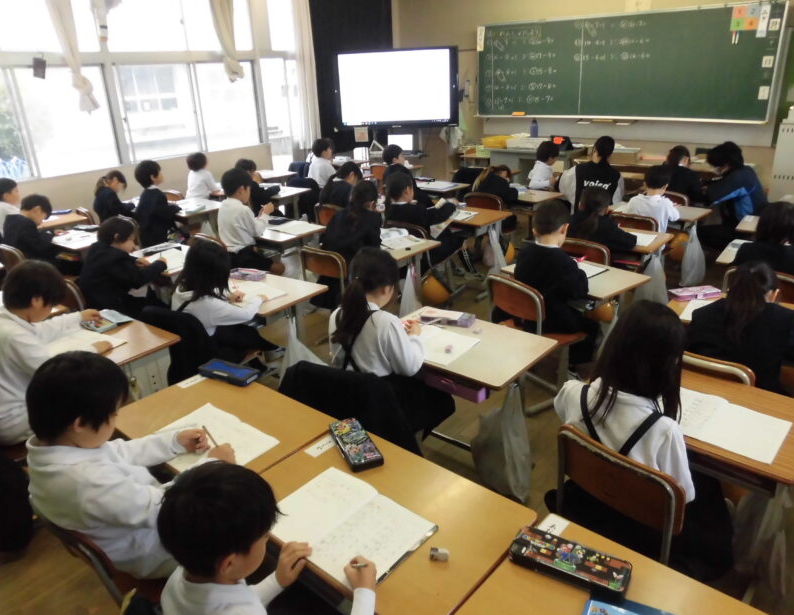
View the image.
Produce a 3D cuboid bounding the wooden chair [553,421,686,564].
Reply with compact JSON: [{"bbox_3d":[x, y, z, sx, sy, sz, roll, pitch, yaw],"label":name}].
[{"bbox_3d":[0.777,0.620,1.850,0.420,0.570,0.370,-21,29,-37],"label":"wooden chair"}]

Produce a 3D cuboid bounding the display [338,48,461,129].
[{"bbox_3d":[-0.013,-2.715,7.025,1.530,0.910,0.090,5,24,17],"label":"display"}]

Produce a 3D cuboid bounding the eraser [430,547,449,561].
[{"bbox_3d":[0.095,0.549,1.262,0.037,0.020,0.016,0,22,4],"label":"eraser"}]

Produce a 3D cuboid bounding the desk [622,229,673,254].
[{"bbox_3d":[1.363,-0.186,3.687,0.642,0.570,0.438,16,28,38],"label":"desk"}]

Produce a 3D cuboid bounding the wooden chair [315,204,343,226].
[{"bbox_3d":[-0.389,-0.573,4.773,0.360,0.620,0.400,14,27,36],"label":"wooden chair"}]

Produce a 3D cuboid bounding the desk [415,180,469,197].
[{"bbox_3d":[0.352,-0.938,5.680,0.642,0.570,0.438,17,29,39],"label":"desk"}]

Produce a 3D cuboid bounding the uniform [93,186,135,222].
[{"bbox_3d":[-2.480,-0.874,5.022,0.350,0.400,0.400,16,28,37],"label":"uniform"}]

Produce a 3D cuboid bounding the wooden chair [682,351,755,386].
[{"bbox_3d":[1.189,0.373,2.241,0.370,0.620,0.420,17,29,38],"label":"wooden chair"}]

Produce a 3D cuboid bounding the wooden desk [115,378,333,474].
[{"bbox_3d":[-0.546,0.614,1.878,0.642,0.570,0.438,15,28,37],"label":"wooden desk"}]

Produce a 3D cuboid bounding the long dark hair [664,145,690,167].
[{"bbox_3d":[2.305,-1.251,4.689,0.190,0.230,0.220,16,29,38],"label":"long dark hair"}]

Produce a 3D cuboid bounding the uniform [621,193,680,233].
[{"bbox_3d":[1.763,-0.631,4.014,0.340,0.460,0.400,-22,29,-40],"label":"uniform"}]

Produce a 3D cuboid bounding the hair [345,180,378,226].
[{"bbox_3d":[-0.194,-0.610,3.280,0.180,0.270,0.200,17,29,39],"label":"hair"}]

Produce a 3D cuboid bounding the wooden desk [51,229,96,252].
[{"bbox_3d":[-2.249,-0.252,4.229,0.642,0.570,0.438,14,27,36],"label":"wooden desk"}]

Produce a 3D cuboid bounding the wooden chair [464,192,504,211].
[{"bbox_3d":[0.803,-0.665,4.827,0.370,0.630,0.420,15,27,35],"label":"wooden chair"}]

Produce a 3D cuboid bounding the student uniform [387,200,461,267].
[{"bbox_3d":[0.211,-0.540,4.067,0.400,0.460,0.580,16,28,37],"label":"student uniform"}]

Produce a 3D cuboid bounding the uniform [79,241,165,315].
[{"bbox_3d":[-1.601,-0.175,3.303,0.380,0.420,0.450,16,29,38],"label":"uniform"}]

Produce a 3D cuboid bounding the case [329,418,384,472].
[{"bbox_3d":[-0.119,0.394,1.647,0.084,0.028,0.216,-11,24,-21],"label":"case"}]

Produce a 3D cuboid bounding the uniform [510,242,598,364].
[{"bbox_3d":[0.752,-0.020,2.874,0.440,0.660,0.360,-19,28,-37],"label":"uniform"}]

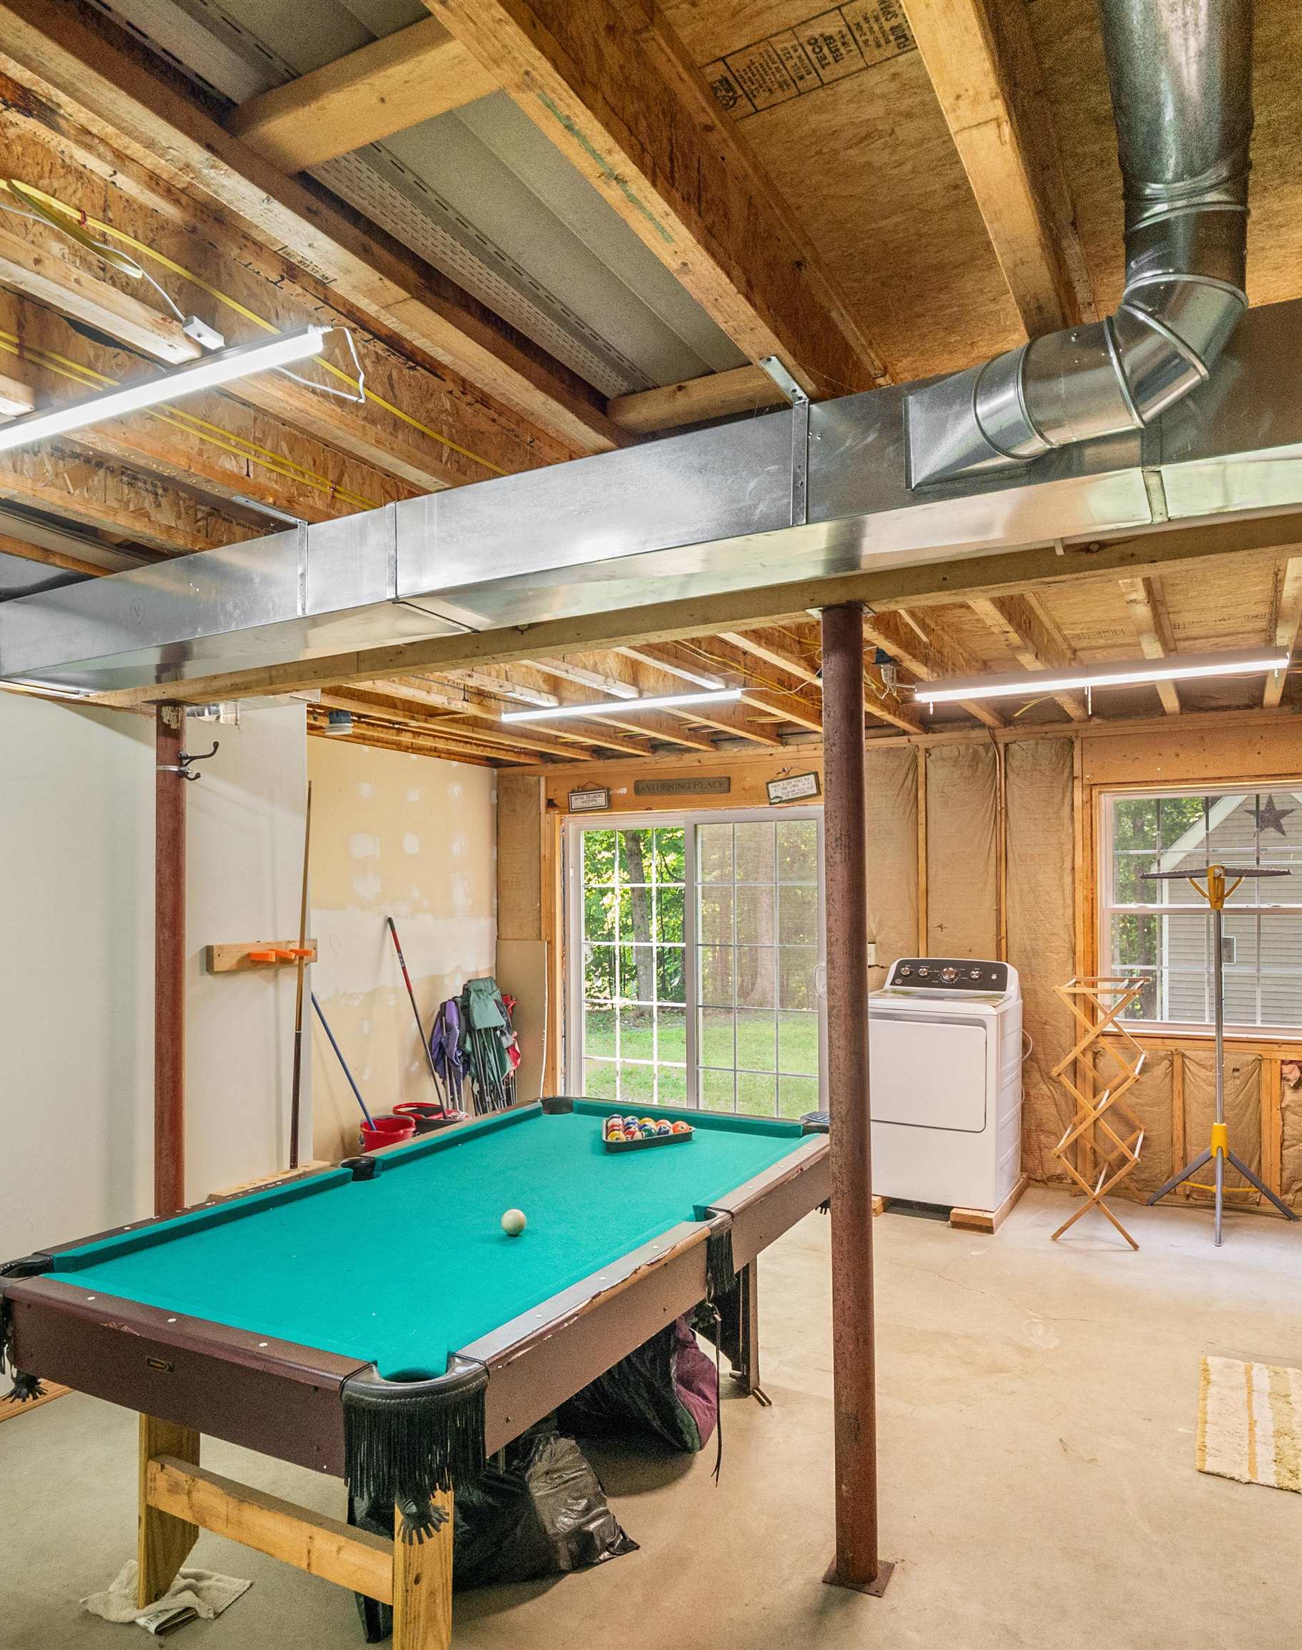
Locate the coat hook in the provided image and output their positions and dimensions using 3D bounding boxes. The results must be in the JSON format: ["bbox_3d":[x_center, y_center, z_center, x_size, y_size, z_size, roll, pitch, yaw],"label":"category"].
[{"bbox_3d":[-1.514,-0.212,3.395,0.135,0.137,0.045,-1,-2,14],"label":"coat hook"}]

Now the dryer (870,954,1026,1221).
[{"bbox_3d":[1.411,1.202,4.963,0.686,1.080,0.700,-1,-2,30],"label":"dryer"}]

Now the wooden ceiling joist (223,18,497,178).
[{"bbox_3d":[-0.339,-0.876,1.206,0.360,0.038,0.089,-1,-2,30],"label":"wooden ceiling joist"}]

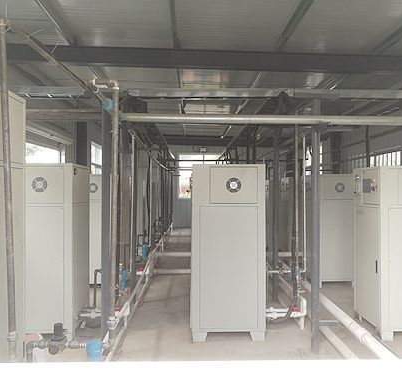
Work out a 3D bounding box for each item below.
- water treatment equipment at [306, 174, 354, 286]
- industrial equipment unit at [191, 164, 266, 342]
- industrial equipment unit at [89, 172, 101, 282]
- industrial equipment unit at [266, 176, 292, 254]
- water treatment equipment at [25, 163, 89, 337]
[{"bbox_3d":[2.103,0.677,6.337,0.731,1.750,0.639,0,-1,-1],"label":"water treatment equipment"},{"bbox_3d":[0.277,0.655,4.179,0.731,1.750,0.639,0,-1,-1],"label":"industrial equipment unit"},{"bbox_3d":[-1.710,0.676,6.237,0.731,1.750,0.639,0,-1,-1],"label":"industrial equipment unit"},{"bbox_3d":[1.975,0.712,9.447,0.700,1.780,0.620,0,-1,-1],"label":"industrial equipment unit"},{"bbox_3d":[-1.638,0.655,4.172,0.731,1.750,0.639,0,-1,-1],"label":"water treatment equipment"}]

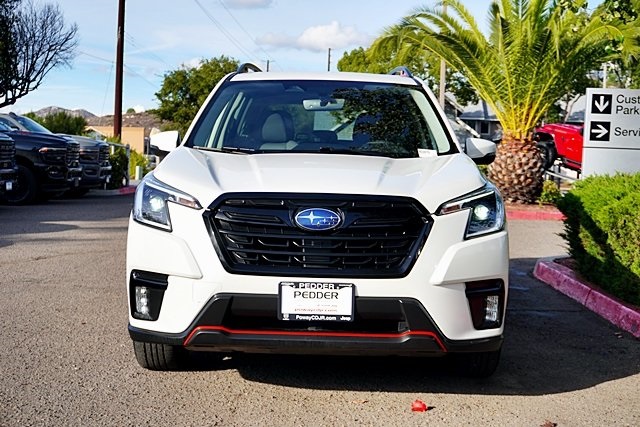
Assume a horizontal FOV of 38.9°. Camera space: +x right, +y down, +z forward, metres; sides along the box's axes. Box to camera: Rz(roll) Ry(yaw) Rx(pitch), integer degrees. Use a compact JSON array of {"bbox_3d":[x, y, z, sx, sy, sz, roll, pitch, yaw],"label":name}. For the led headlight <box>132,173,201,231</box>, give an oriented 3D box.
[{"bbox_3d":[-0.687,-0.050,4.070,0.400,0.260,0.460,1,3,1],"label":"led headlight"}]

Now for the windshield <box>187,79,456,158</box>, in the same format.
[{"bbox_3d":[0.021,-0.567,5.360,1.480,0.520,0.820,1,3,1],"label":"windshield"}]

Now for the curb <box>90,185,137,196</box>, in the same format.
[{"bbox_3d":[-6.005,-0.658,26.500,1.700,0.180,0.350,1,3,1],"label":"curb"}]

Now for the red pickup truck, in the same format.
[{"bbox_3d":[8.500,-1.750,26.300,5.200,1.880,1.900,8,4,15],"label":"red pickup truck"}]

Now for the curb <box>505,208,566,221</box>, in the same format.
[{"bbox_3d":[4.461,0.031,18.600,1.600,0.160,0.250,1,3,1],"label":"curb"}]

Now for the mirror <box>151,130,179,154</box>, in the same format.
[{"bbox_3d":[-0.907,-0.410,5.378,0.230,0.170,0.150,1,3,1],"label":"mirror"}]

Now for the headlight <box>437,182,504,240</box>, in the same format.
[{"bbox_3d":[0.682,-0.024,4.056,0.400,0.260,0.460,1,3,1],"label":"headlight"}]

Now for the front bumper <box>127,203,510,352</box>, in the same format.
[{"bbox_3d":[-0.009,0.265,4.027,1.800,0.640,0.600,1,3,1],"label":"front bumper"}]

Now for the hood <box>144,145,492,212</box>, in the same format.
[{"bbox_3d":[0.004,-0.178,4.407,1.600,0.240,1.220,1,3,1],"label":"hood"}]

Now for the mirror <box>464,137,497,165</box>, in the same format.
[{"bbox_3d":[0.943,-0.374,5.358,0.230,0.170,0.150,1,3,1],"label":"mirror"}]

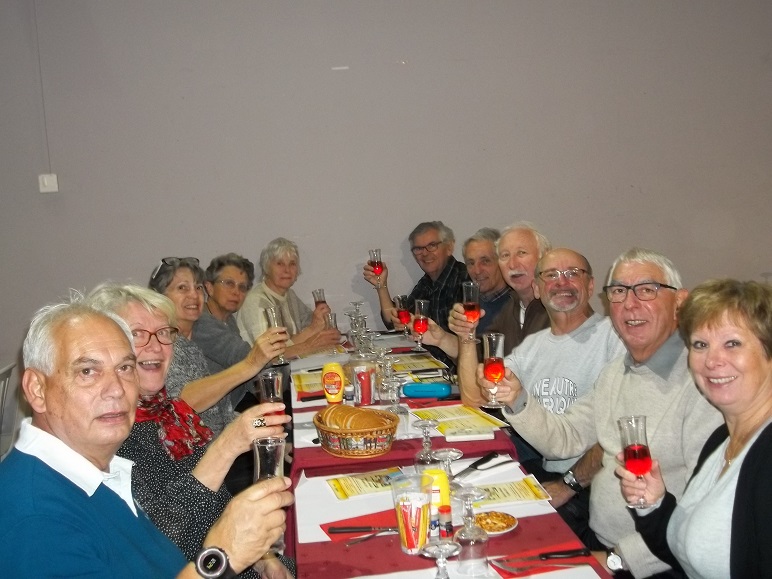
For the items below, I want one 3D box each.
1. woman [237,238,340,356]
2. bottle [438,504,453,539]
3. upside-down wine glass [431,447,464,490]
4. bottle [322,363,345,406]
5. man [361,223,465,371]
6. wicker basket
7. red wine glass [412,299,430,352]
[{"bbox_3d":[-0.464,0.429,3.861,0.680,1.305,0.520,2,8,33],"label":"woman"},{"bbox_3d":[0.133,0.507,1.890,0.031,0.080,0.031,-4,7,-6],"label":"bottle"},{"bbox_3d":[0.145,0.454,2.011,0.072,0.155,0.072,-4,7,-6],"label":"upside-down wine glass"},{"bbox_3d":[-0.179,0.333,3.013,0.077,0.158,0.052,-4,7,-6],"label":"bottle"},{"bbox_3d":[0.280,0.370,3.871,0.560,1.345,0.700,4,9,43],"label":"man"},{"bbox_3d":[-0.097,0.417,2.545,0.250,0.095,0.250,-4,7,-6],"label":"wicker basket"},{"bbox_3d":[0.113,0.113,2.740,0.055,0.170,0.055,4,6,-7],"label":"red wine glass"}]

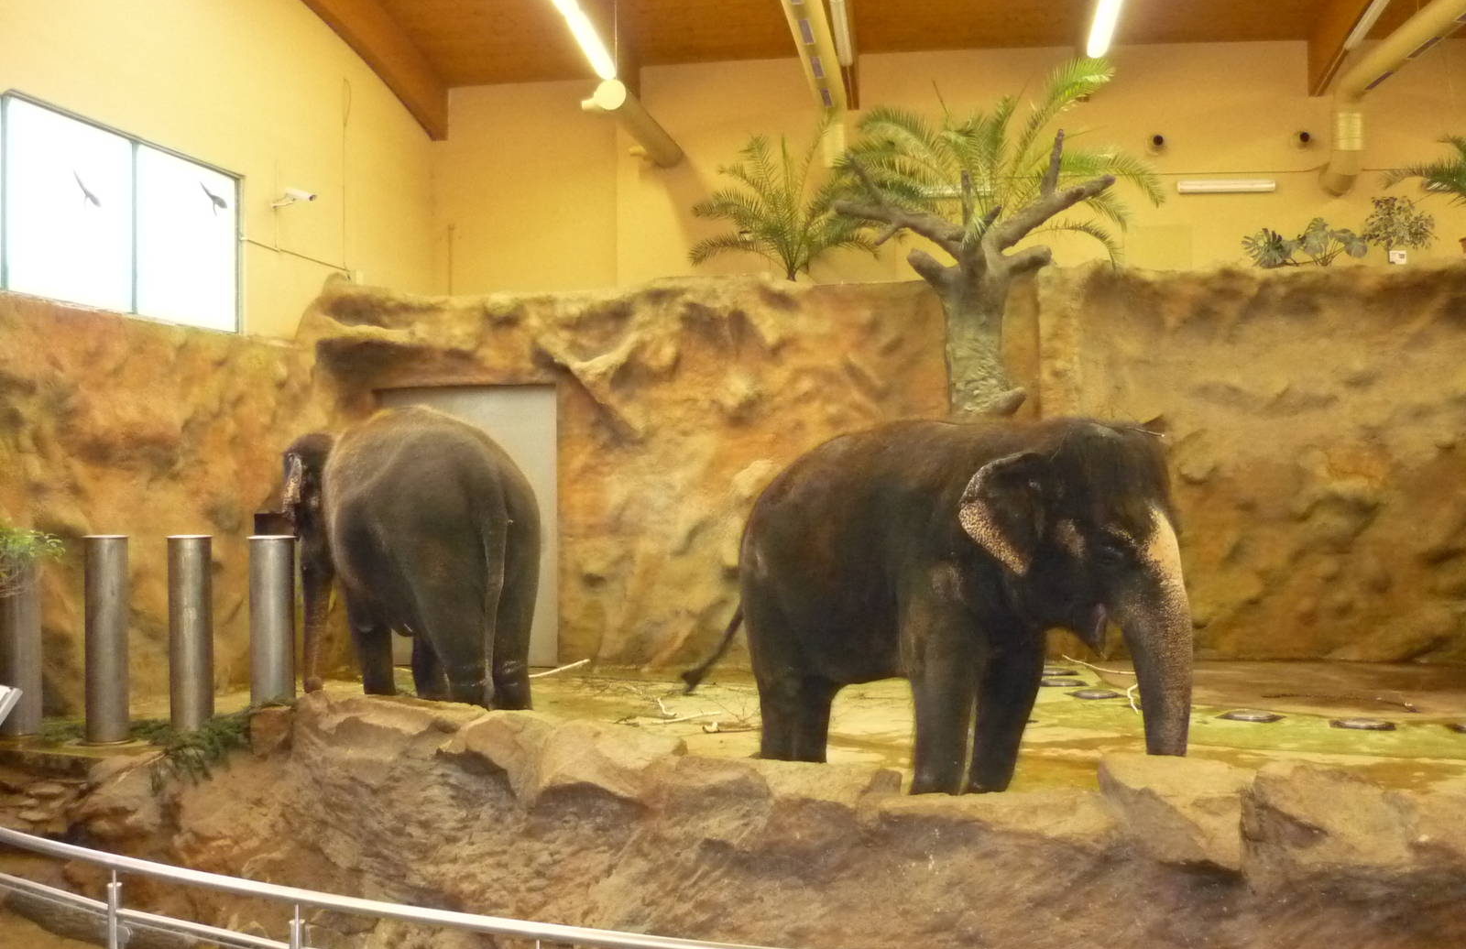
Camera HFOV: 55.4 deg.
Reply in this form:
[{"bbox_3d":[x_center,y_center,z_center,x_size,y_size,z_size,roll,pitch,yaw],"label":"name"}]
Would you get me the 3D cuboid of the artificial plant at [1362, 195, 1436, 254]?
[{"bbox_3d":[7.987,-2.974,16.760,0.840,0.720,0.720,0,-1,5],"label":"artificial plant"}]

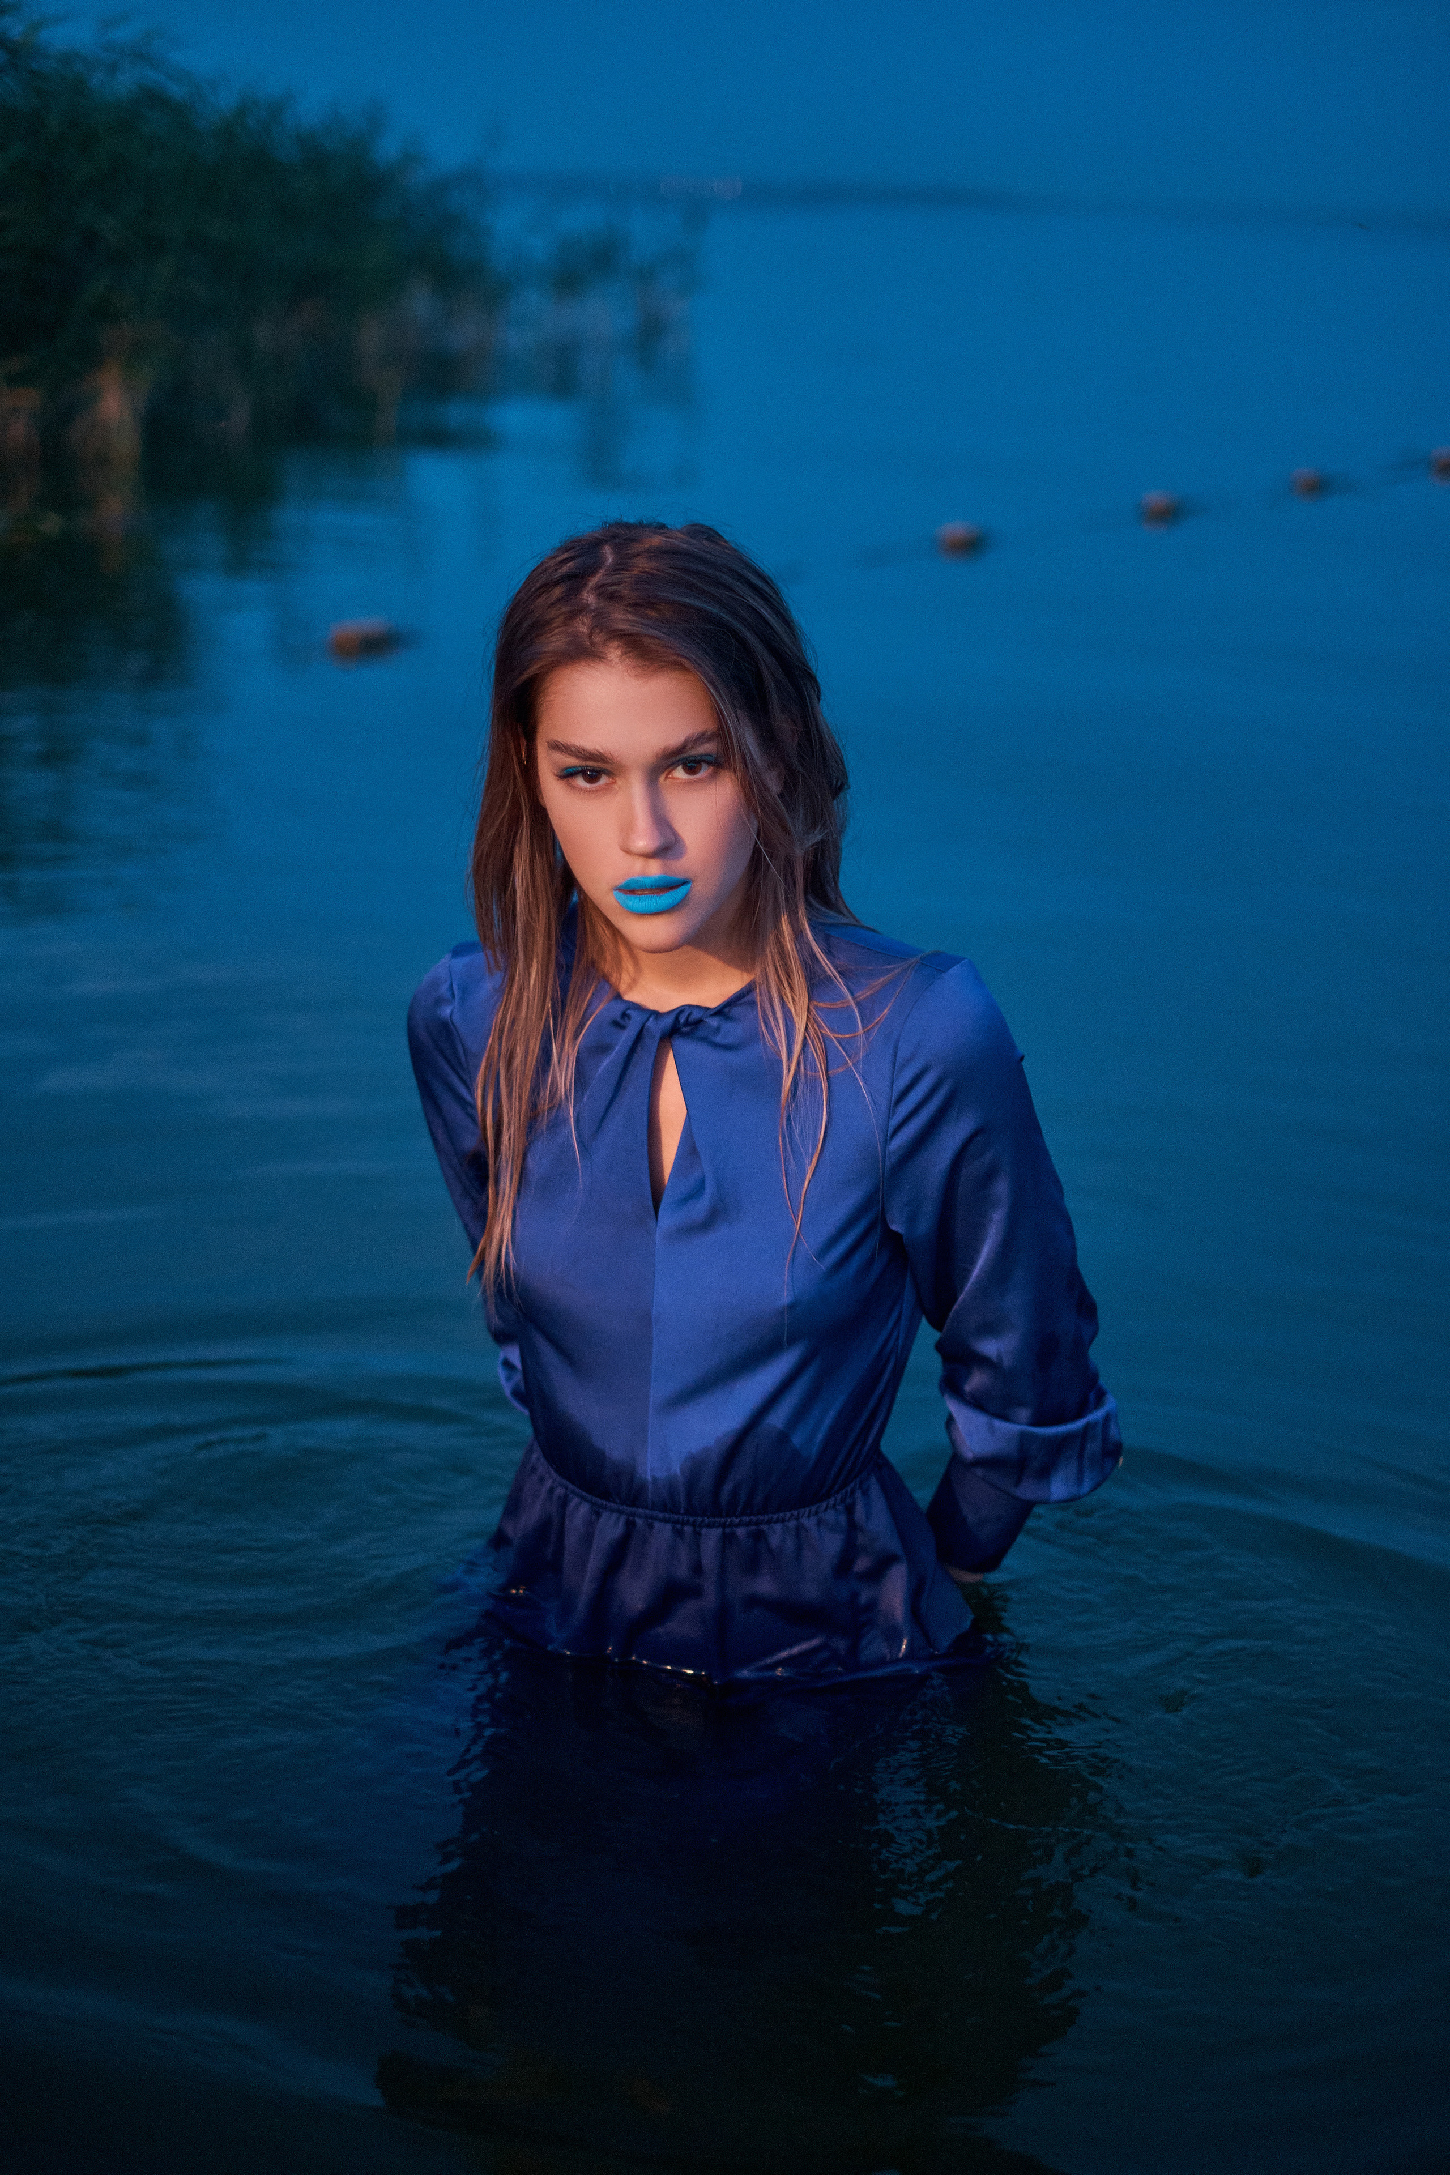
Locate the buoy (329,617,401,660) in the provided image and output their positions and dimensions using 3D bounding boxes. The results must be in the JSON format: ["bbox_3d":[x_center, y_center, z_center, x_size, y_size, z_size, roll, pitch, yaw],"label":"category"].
[{"bbox_3d":[-0.751,-0.929,6.640,0.125,0.100,0.135,11,18,28],"label":"buoy"}]

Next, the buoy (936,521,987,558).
[{"bbox_3d":[0.668,-1.549,9.061,0.125,0.100,0.135,11,18,28],"label":"buoy"}]

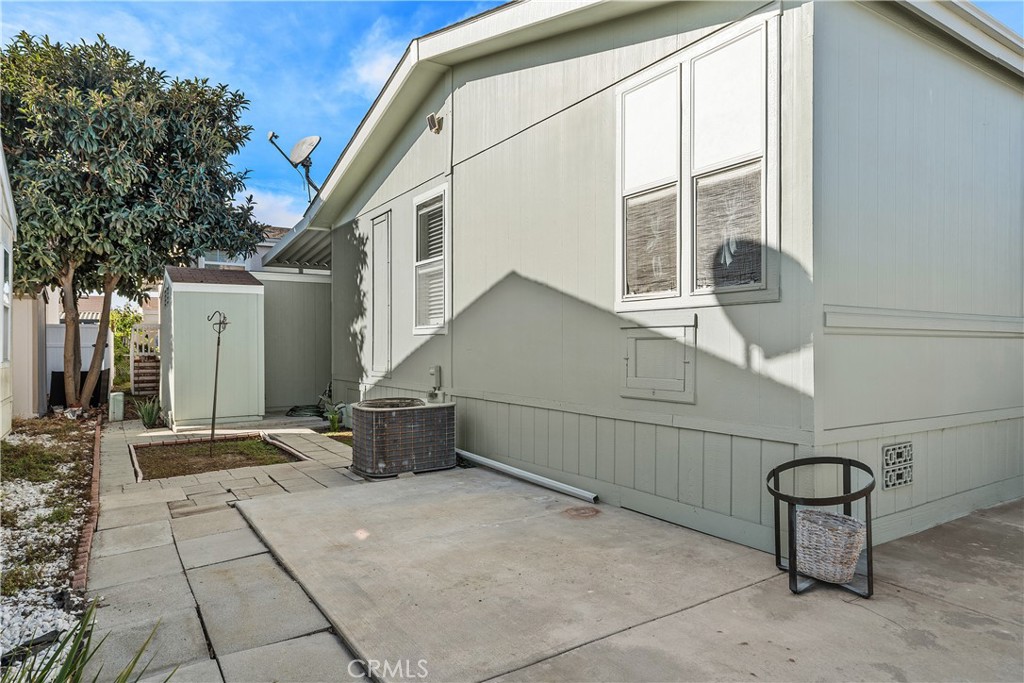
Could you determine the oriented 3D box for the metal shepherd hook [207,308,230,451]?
[{"bbox_3d":[-3.219,0.456,6.800,0.260,1.570,0.200,3,-1,-19],"label":"metal shepherd hook"}]

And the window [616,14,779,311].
[{"bbox_3d":[1.148,-1.035,4.053,0.100,1.640,1.330,0,-1,-33],"label":"window"}]

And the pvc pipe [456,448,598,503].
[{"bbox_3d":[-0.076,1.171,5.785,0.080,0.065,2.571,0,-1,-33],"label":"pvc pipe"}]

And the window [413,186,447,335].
[{"bbox_3d":[-0.938,-0.919,7.266,0.100,1.650,0.920,0,-1,-33],"label":"window"}]

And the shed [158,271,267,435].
[{"bbox_3d":[-4.844,0.045,10.079,1.252,2.411,1.800,0,-1,-34],"label":"shed"}]

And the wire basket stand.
[{"bbox_3d":[1.521,0.924,3.082,0.475,0.530,0.475,0,-1,-33],"label":"wire basket stand"}]

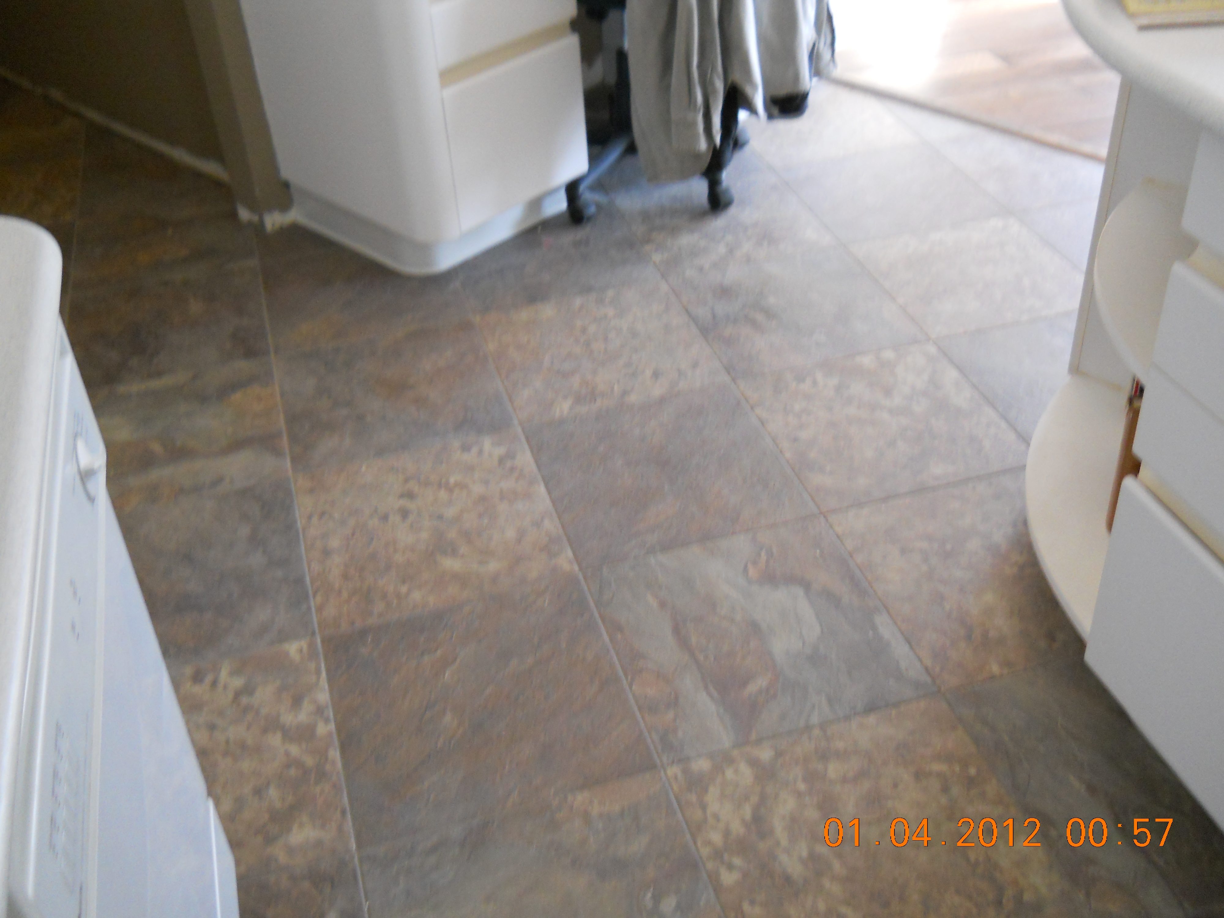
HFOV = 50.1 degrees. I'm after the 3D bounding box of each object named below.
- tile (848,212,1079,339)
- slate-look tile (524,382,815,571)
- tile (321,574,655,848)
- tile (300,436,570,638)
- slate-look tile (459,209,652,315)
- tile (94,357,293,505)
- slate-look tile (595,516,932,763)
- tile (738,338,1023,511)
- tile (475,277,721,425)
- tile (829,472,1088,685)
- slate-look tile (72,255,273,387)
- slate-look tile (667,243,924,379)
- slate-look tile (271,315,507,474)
[{"bbox_3d":[0.745,-0.384,2.695,0.403,0.010,0.403,-12,38,-11],"label":"tile"},{"bbox_3d":[0.088,0.019,2.221,0.403,0.010,0.403,-12,38,-11],"label":"slate-look tile"},{"bbox_3d":[-0.186,0.335,1.839,0.400,0.010,0.400,-12,38,-11],"label":"tile"},{"bbox_3d":[-0.300,0.104,2.152,0.400,0.010,0.400,-12,38,-11],"label":"tile"},{"bbox_3d":[-0.139,-0.442,2.843,0.403,0.010,0.403,-12,38,-11],"label":"slate-look tile"},{"bbox_3d":[-0.796,-0.039,2.369,0.403,0.010,0.403,-12,38,-11],"label":"tile"},{"bbox_3d":[0.201,0.250,1.910,0.403,0.010,0.403,-12,38,-11],"label":"slate-look tile"},{"bbox_3d":[0.474,-0.067,2.309,0.400,0.010,0.400,-12,38,-11],"label":"tile"},{"bbox_3d":[-0.025,-0.211,2.532,0.403,0.010,0.403,-12,38,-11],"label":"tile"},{"bbox_3d":[0.587,0.166,1.989,0.403,0.010,0.403,-12,38,-11],"label":"tile"},{"bbox_3d":[-0.916,-0.273,2.701,0.400,0.010,0.400,-12,38,-11],"label":"slate-look tile"},{"bbox_3d":[0.359,-0.298,2.622,0.400,0.010,0.400,-12,38,-11],"label":"slate-look tile"},{"bbox_3d":[-0.415,-0.128,2.466,0.400,0.010,0.400,-12,38,-11],"label":"slate-look tile"}]

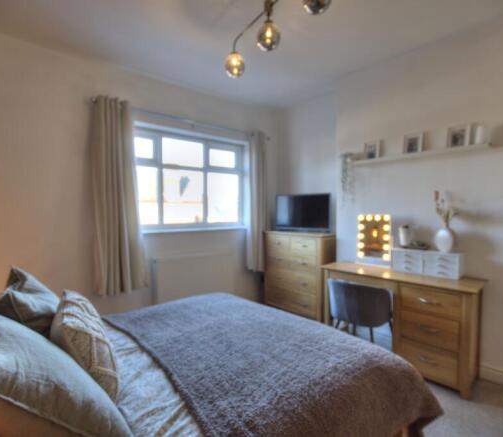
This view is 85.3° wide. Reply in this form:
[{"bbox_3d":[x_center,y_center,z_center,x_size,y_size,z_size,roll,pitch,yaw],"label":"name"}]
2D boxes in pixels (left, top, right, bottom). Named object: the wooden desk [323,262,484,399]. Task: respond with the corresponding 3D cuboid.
[{"bbox_3d":[1.256,0.864,2.441,0.385,0.757,1.222,-2,3,-44],"label":"wooden desk"}]

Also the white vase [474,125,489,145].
[{"bbox_3d":[1.740,-0.624,2.063,0.085,0.155,0.085,-2,2,-42],"label":"white vase"}]

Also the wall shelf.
[{"bbox_3d":[1.424,-0.537,2.422,0.110,0.050,1.086,-2,2,-42],"label":"wall shelf"}]

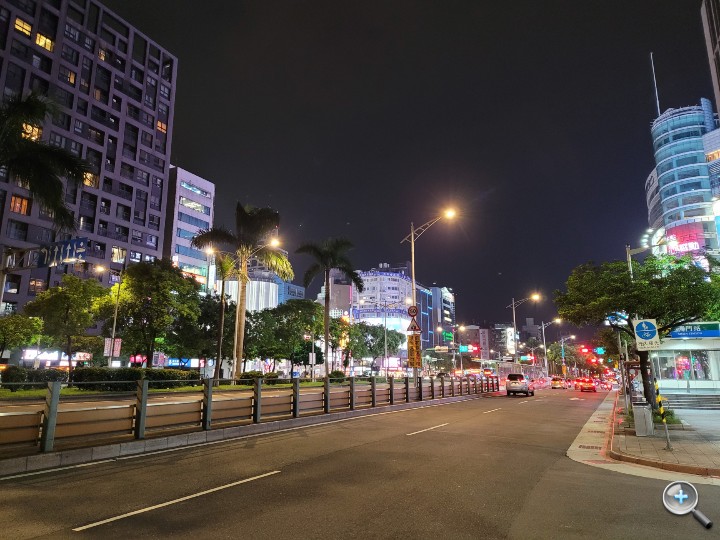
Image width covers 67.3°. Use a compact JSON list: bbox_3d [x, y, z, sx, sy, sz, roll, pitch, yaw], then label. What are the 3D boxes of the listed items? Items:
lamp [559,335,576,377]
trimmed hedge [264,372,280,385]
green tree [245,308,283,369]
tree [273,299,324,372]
[{"bbox_3d":[50.751,21.875,132.270,3.600,11.166,0.500,-5,-12,24],"label":"lamp"},{"bbox_3d":[-8.217,10.265,50.608,0.950,1.140,1.250,-5,-12,24],"label":"trimmed hedge"},{"bbox_3d":[-10.949,8.852,62.816,4.600,8.570,4.600,0,-11,0],"label":"green tree"},{"bbox_3d":[-7.912,9.002,69.576,6.300,10.766,6.300,0,-11,0],"label":"tree"}]

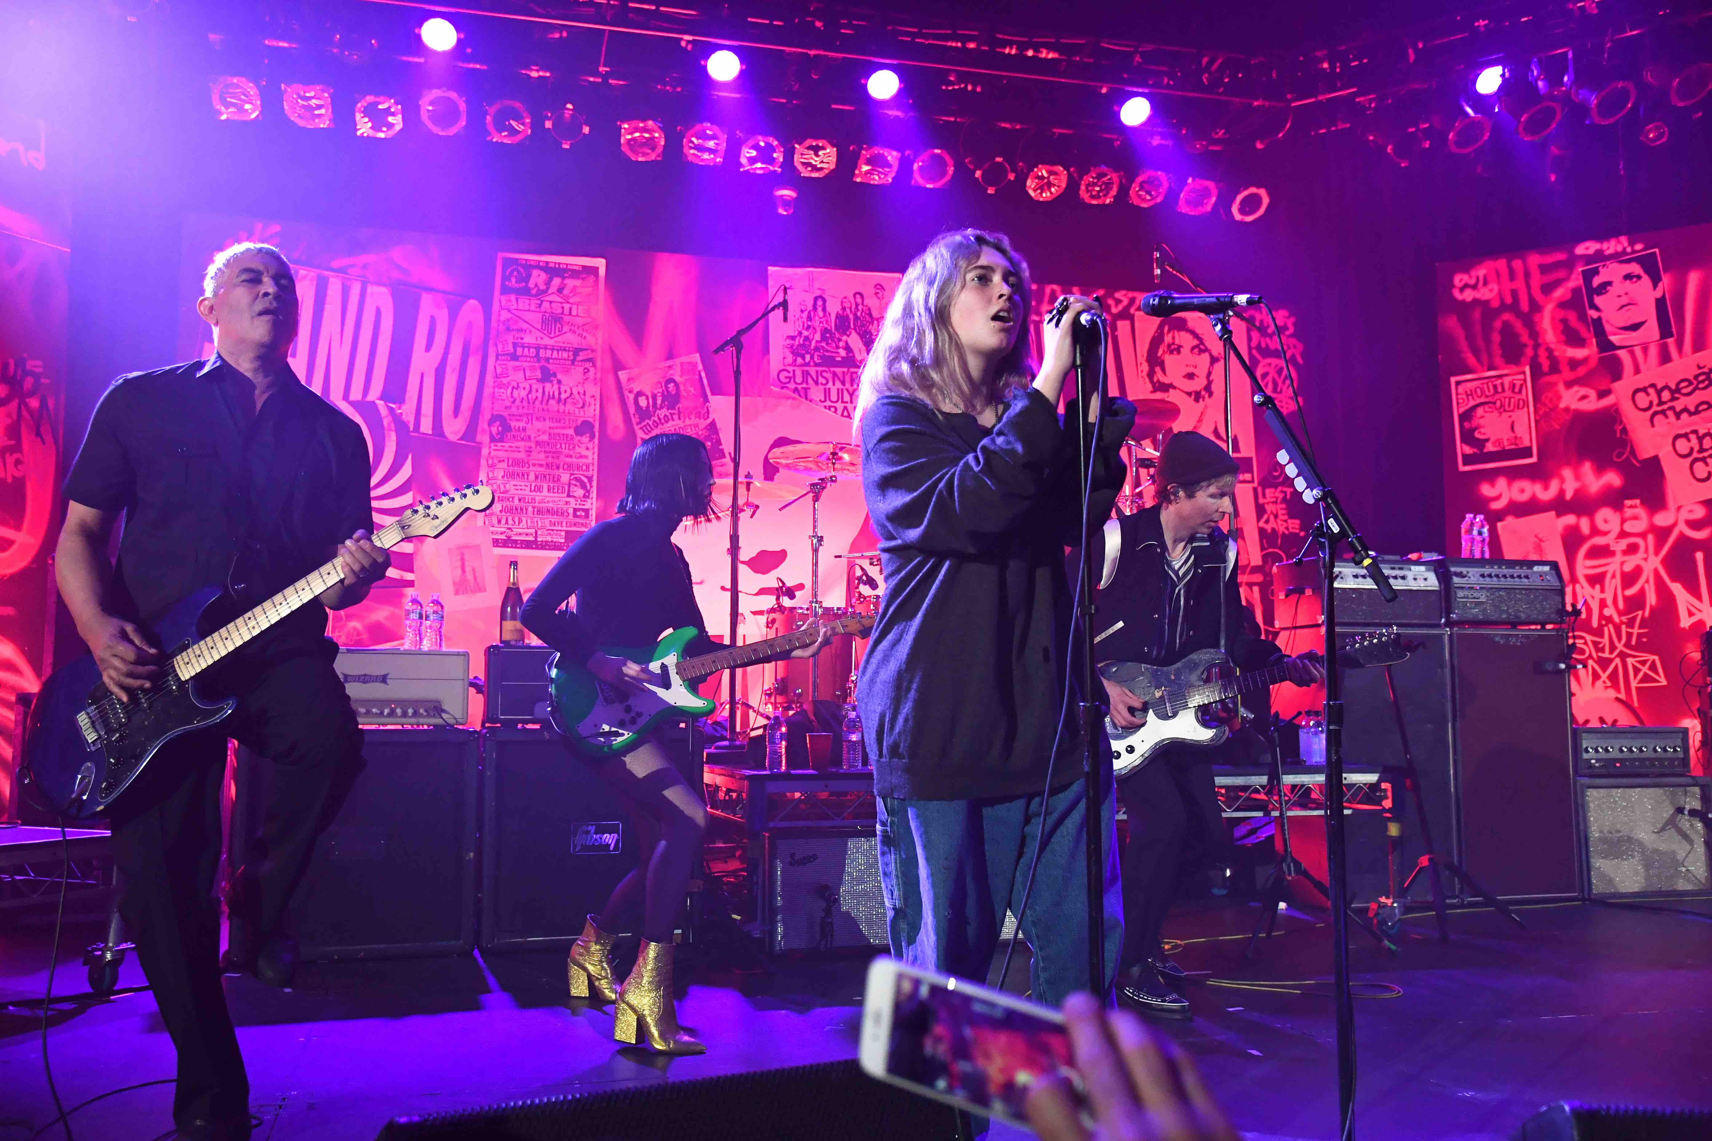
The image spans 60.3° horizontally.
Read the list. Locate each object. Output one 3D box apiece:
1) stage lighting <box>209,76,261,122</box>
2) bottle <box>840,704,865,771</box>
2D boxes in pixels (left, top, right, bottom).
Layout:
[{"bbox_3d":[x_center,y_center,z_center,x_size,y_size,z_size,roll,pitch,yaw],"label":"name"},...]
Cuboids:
[{"bbox_3d":[-3.375,-2.632,8.063,0.265,0.290,0.275,2,-49,-17],"label":"stage lighting"},{"bbox_3d":[-0.012,0.619,5.365,0.068,0.211,0.068,2,-6,-16],"label":"bottle"}]

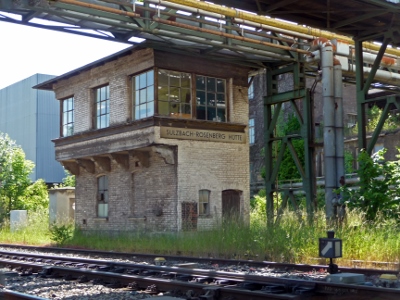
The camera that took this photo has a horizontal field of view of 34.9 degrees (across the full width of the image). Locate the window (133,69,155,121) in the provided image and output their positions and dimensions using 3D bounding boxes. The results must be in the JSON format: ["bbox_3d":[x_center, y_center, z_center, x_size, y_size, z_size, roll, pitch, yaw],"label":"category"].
[{"bbox_3d":[-2.092,-2.000,23.325,0.150,1.745,1.585,3,-7,-35],"label":"window"}]

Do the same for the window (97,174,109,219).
[{"bbox_3d":[-4.185,2.021,27.588,0.150,1.878,1.172,3,-7,-35],"label":"window"}]

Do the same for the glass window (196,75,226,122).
[{"bbox_3d":[0.459,-1.930,23.954,1.467,1.707,0.150,3,-7,-35],"label":"glass window"}]

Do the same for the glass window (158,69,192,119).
[{"bbox_3d":[-0.882,-1.996,22.996,1.473,1.716,0.150,3,-7,-35],"label":"glass window"}]

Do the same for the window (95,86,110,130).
[{"bbox_3d":[-3.935,-1.747,25.942,0.150,1.754,1.569,3,-7,-35],"label":"window"}]

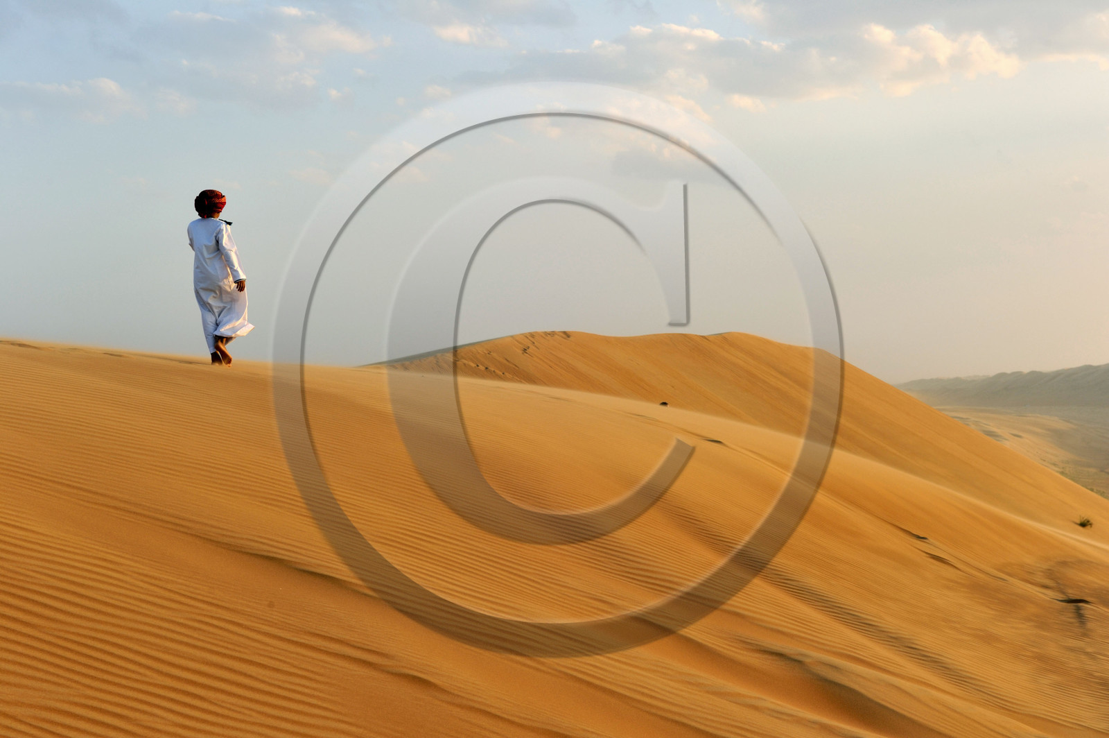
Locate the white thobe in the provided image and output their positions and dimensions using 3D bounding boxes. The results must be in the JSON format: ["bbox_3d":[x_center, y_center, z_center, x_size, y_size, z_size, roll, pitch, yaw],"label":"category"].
[{"bbox_3d":[-3.210,-0.805,20.700,0.620,1.310,0.450,0,0,0],"label":"white thobe"}]

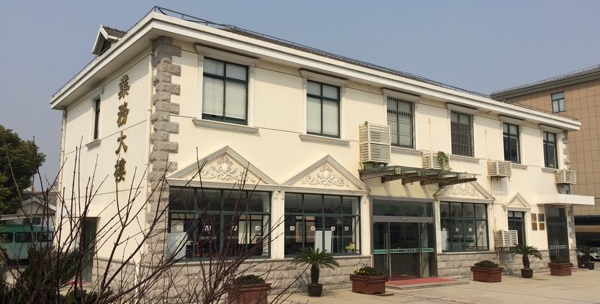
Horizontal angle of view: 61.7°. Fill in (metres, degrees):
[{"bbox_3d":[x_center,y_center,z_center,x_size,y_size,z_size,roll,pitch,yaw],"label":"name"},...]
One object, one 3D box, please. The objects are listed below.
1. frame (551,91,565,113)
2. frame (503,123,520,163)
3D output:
[{"bbox_3d":[17.843,-3.398,34.654,0.120,1.387,0.875,7,-11,-37],"label":"frame"},{"bbox_3d":[9.614,-0.383,22.743,1.345,1.718,0.120,7,-10,-36],"label":"frame"}]

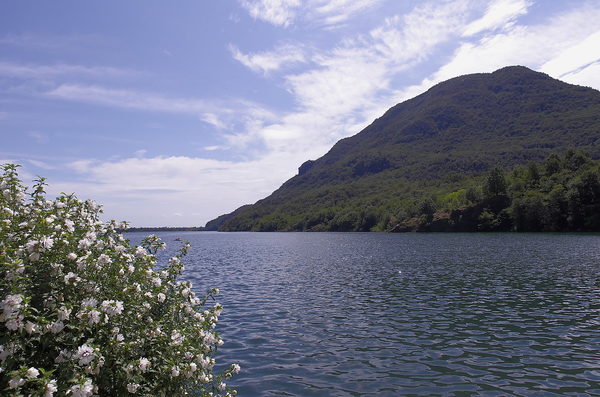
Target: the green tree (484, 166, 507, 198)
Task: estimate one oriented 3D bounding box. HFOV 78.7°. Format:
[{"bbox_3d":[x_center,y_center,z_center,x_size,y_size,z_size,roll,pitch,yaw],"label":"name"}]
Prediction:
[{"bbox_3d":[66.806,-5.467,125.000,7.300,10.900,7.000,0,-5,0],"label":"green tree"}]

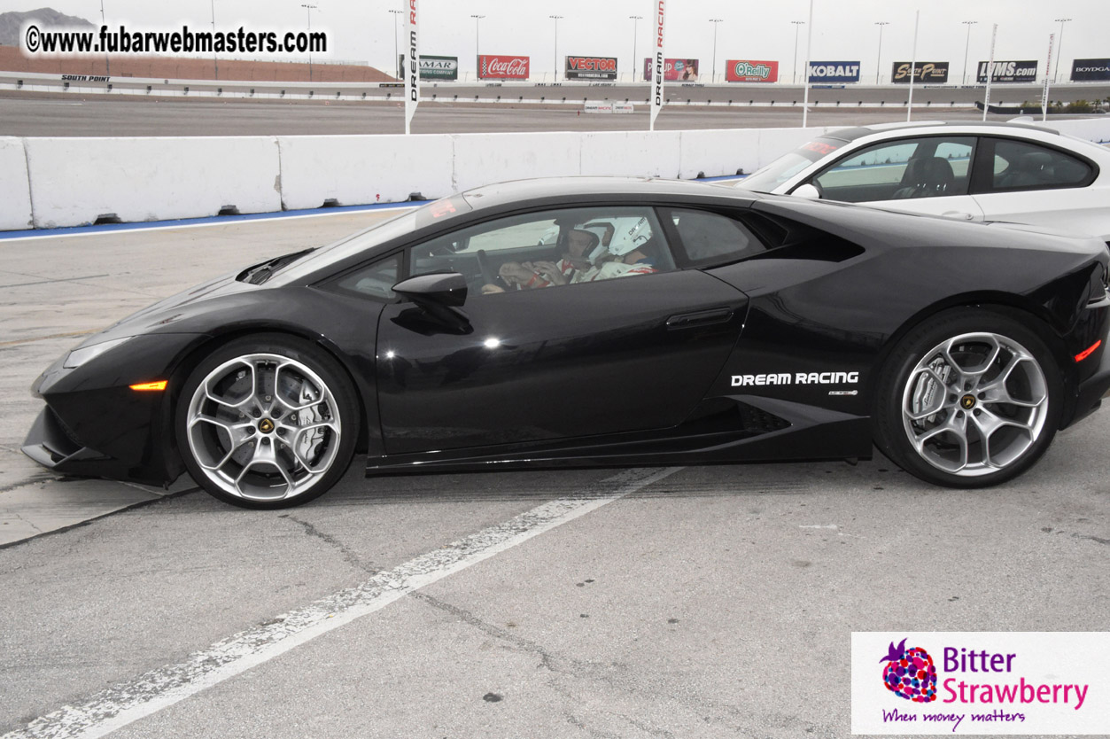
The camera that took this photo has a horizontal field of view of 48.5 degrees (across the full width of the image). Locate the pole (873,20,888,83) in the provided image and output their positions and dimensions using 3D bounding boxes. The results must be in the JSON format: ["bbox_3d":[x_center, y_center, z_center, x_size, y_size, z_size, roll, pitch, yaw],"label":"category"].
[{"bbox_3d":[96.010,-93.263,364.000,4.200,17.200,0.800,0,13,0],"label":"pole"}]

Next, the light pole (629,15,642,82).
[{"bbox_3d":[24.135,-95.981,371.277,4.600,19.756,0.900,-3,13,-19],"label":"light pole"}]

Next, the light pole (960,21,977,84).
[{"bbox_3d":[121.057,-92.751,362.000,4.300,17.800,0.800,2,13,8],"label":"light pole"}]

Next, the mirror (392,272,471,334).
[{"bbox_3d":[-0.436,-0.243,4.370,0.260,0.190,0.250,-1,13,-2],"label":"mirror"}]

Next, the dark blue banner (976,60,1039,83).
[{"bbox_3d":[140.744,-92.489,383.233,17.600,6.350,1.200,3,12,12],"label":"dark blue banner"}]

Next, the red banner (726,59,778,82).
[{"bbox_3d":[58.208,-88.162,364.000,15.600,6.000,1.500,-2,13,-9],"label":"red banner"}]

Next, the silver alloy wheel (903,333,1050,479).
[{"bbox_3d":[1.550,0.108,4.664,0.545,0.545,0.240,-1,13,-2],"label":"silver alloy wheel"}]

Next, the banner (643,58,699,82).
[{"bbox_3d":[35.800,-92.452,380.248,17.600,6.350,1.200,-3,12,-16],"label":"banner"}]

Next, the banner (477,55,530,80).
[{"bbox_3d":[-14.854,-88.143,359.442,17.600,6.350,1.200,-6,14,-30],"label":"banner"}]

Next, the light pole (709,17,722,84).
[{"bbox_3d":[49.621,-98.213,382.300,4.600,19.580,0.900,-2,12,-12],"label":"light pole"}]

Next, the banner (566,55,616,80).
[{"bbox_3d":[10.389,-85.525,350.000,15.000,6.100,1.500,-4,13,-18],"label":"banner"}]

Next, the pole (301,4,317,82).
[{"bbox_3d":[-63.241,-83.772,318.473,0.900,19.499,4.600,12,16,42],"label":"pole"}]

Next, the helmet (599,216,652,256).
[{"bbox_3d":[0.260,-0.549,4.948,0.290,0.250,0.250,-1,13,-2],"label":"helmet"}]

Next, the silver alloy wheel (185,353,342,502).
[{"bbox_3d":[-1.054,0.188,4.552,0.545,0.545,0.220,-1,13,-2],"label":"silver alloy wheel"}]

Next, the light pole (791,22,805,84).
[{"bbox_3d":[75.771,-98.938,386.963,4.600,19.553,0.900,0,12,-5],"label":"light pole"}]

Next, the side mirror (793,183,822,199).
[{"bbox_3d":[1.605,-1.117,7.850,0.170,0.155,0.230,0,12,-2],"label":"side mirror"}]

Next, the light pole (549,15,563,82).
[{"bbox_3d":[0.290,-94.914,366.943,4.600,19.472,0.900,-5,13,-25],"label":"light pole"}]

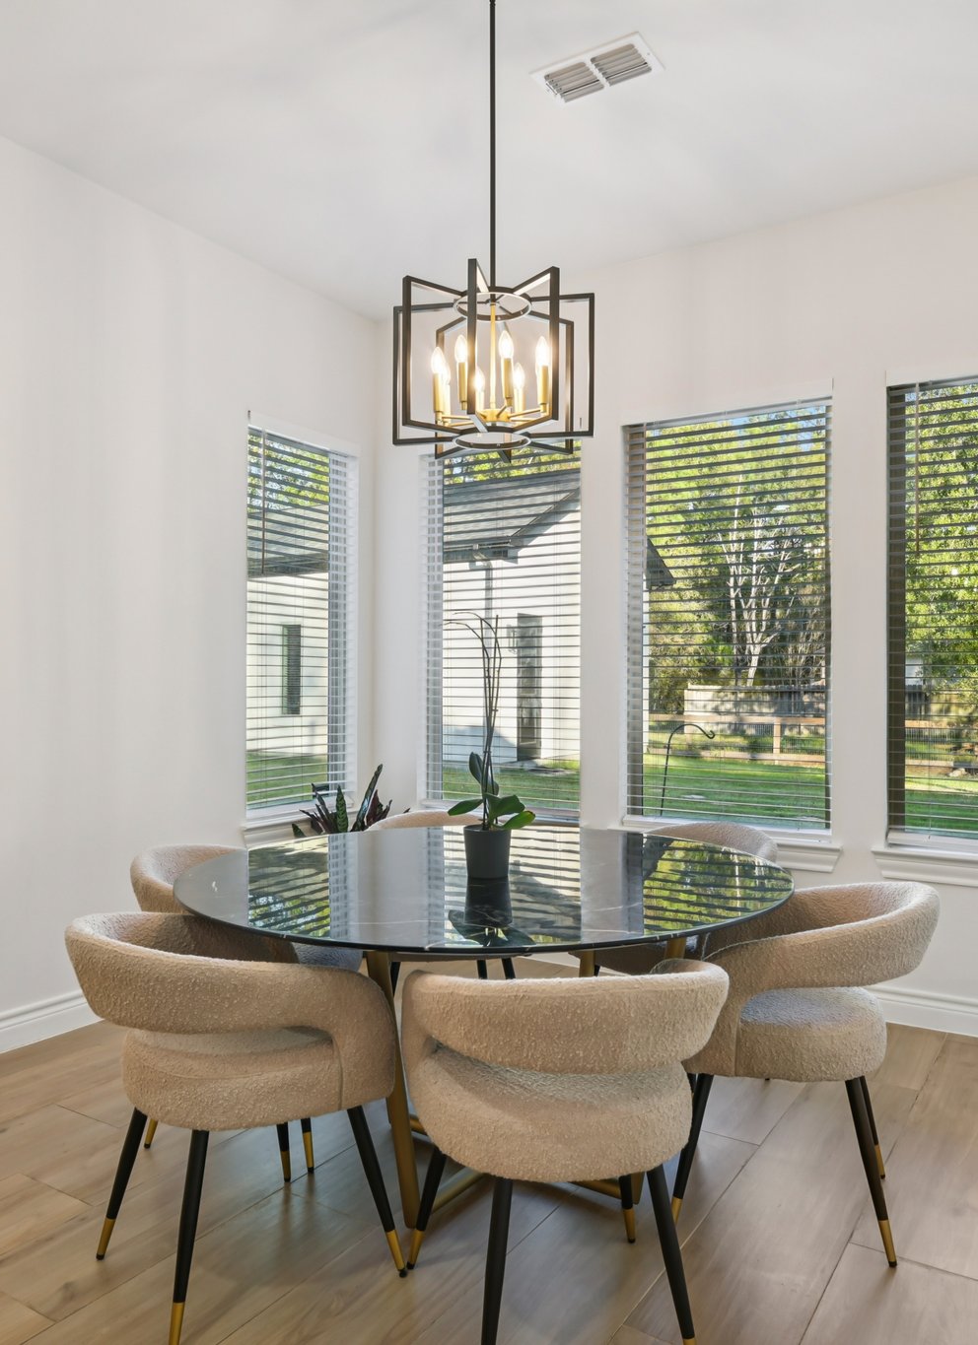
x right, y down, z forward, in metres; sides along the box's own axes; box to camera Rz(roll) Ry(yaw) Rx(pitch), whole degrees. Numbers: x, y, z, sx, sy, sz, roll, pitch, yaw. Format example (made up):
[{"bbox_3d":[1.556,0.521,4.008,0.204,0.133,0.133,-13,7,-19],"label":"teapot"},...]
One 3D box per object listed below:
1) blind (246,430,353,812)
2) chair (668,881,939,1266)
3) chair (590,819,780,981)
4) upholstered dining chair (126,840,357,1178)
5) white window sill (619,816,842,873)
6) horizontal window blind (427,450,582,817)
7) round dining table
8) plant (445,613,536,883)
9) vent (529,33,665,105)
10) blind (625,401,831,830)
[{"bbox_3d":[-0.864,-0.227,4.379,0.060,1.705,0.700,0,-1,33],"label":"blind"},{"bbox_3d":[0.764,0.893,2.307,0.608,0.750,0.590,0,-1,22],"label":"chair"},{"bbox_3d":[0.609,0.900,3.016,0.608,0.750,0.590,1,-1,-40],"label":"chair"},{"bbox_3d":[-0.683,0.888,2.689,0.608,0.750,0.590,0,-1,8],"label":"upholstered dining chair"},{"bbox_3d":[0.938,0.703,3.856,0.953,0.114,0.080,0,-1,31],"label":"white window sill"},{"bbox_3d":[0.058,-0.218,4.442,0.860,1.710,0.060,0,-1,31],"label":"horizontal window blind"},{"bbox_3d":[-0.008,0.886,2.467,1.510,0.756,1.510,0,-1,33],"label":"round dining table"},{"bbox_3d":[0.010,0.180,2.371,0.225,0.655,0.200,0,-1,0],"label":"plant"},{"bbox_3d":[0.321,-1.772,2.819,0.346,0.018,0.195,0,-1,33],"label":"vent"},{"bbox_3d":[0.961,-0.221,3.892,0.860,1.705,0.060,0,-1,31],"label":"blind"}]

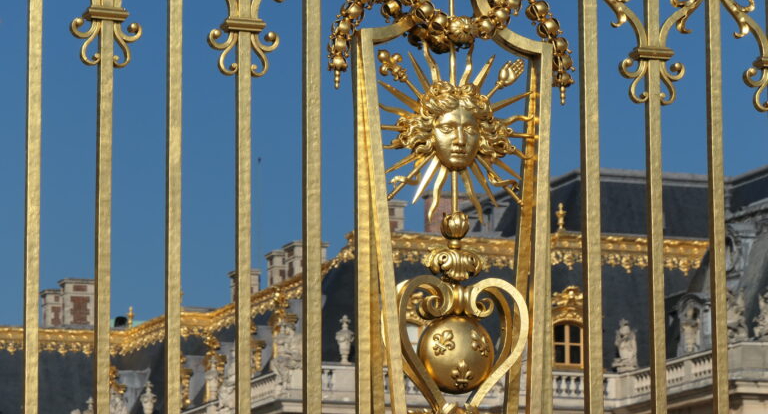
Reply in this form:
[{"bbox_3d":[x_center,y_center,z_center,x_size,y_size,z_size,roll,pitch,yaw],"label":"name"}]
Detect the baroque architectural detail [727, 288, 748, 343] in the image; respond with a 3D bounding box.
[{"bbox_3d":[11.675,3.631,108.710,1.000,1.919,1.000,-5,-11,26],"label":"baroque architectural detail"}]

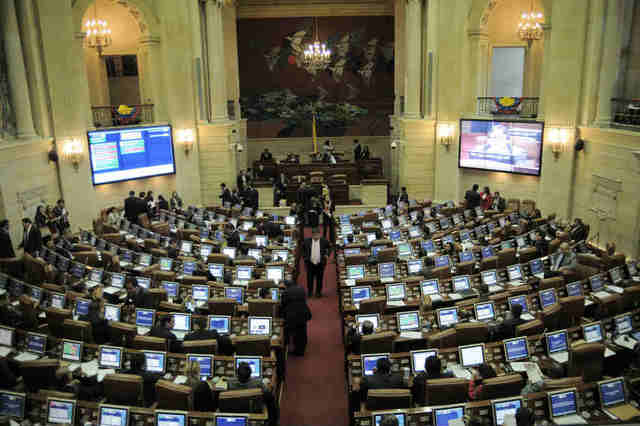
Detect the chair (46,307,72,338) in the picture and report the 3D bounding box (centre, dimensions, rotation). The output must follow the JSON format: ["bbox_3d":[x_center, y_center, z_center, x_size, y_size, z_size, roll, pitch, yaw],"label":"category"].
[{"bbox_3d":[-4.387,2.116,8.644,0.610,1.030,0.650,3,13,18],"label":"chair"}]

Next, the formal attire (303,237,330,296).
[{"bbox_3d":[-0.098,1.277,11.192,0.600,1.460,0.360,-2,13,-2],"label":"formal attire"}]

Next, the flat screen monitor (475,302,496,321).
[{"bbox_3d":[2.779,1.660,8.060,0.375,0.295,0.060,-4,-11,-13],"label":"flat screen monitor"}]

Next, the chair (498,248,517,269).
[{"bbox_3d":[4.452,1.419,12.100,0.600,1.050,0.620,-6,13,-23],"label":"chair"}]

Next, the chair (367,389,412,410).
[{"bbox_3d":[0.864,2.697,6.279,0.600,1.050,0.620,-1,12,0],"label":"chair"}]

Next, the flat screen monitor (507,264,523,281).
[{"bbox_3d":[4.522,1.383,11.075,0.395,0.335,0.085,-7,-1,-26],"label":"flat screen monitor"}]

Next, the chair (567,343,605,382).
[{"bbox_3d":[3.820,2.410,7.351,0.600,1.050,0.620,-4,12,-12],"label":"chair"}]

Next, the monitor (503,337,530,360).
[{"bbox_3d":[2.978,2.080,7.311,0.405,0.345,0.060,-4,2,-13],"label":"monitor"}]

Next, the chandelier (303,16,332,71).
[{"bbox_3d":[-0.154,-6.386,18.396,1.055,1.920,1.055,-1,12,0],"label":"chandelier"}]

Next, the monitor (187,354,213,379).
[{"bbox_3d":[-1.636,2.099,6.560,0.375,0.295,0.060,1,-11,8],"label":"monitor"}]

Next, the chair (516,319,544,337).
[{"bbox_3d":[3.166,2.190,7.789,0.600,1.080,0.620,-6,14,-21],"label":"chair"}]

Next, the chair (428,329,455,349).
[{"bbox_3d":[1.691,2.229,7.419,0.610,1.030,0.650,-7,14,-21],"label":"chair"}]

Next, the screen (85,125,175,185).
[{"bbox_3d":[-6.327,-2.007,16.337,0.140,1.720,3.030,9,16,38],"label":"screen"}]

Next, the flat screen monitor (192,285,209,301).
[{"bbox_3d":[-2.284,1.522,9.189,0.370,0.300,0.070,0,5,8],"label":"flat screen monitor"}]

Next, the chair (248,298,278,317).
[{"bbox_3d":[-0.933,1.983,8.818,0.610,1.030,0.650,0,13,8],"label":"chair"}]

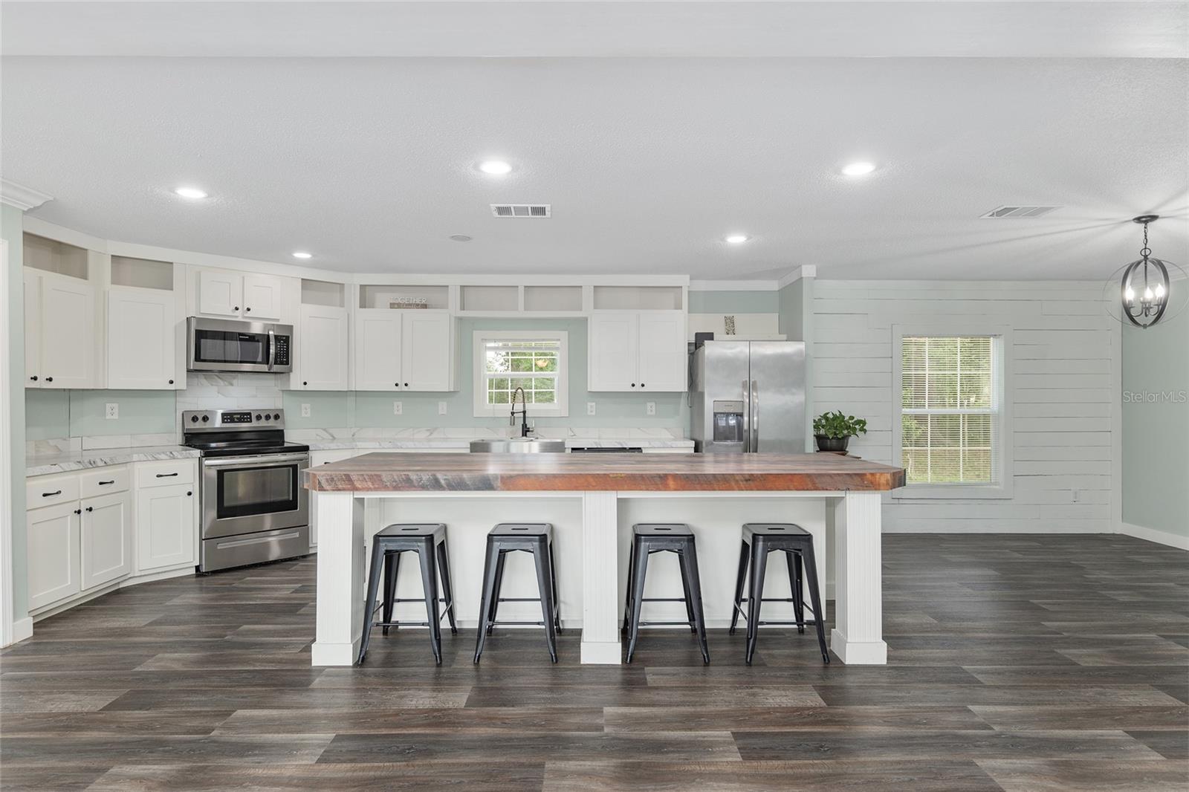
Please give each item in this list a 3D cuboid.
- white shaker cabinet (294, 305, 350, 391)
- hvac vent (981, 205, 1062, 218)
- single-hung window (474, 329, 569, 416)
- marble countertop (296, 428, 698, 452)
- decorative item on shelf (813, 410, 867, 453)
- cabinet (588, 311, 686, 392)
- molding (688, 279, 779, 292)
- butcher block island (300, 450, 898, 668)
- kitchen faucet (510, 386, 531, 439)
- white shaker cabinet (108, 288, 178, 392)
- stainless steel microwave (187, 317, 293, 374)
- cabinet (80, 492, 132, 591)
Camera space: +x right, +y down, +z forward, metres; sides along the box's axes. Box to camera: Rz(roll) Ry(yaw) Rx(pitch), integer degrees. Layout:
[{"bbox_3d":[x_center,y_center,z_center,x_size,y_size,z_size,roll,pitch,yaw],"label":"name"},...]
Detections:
[{"bbox_3d":[-2.561,-0.414,5.795,0.490,0.755,0.330,0,0,-45],"label":"white shaker cabinet"},{"bbox_3d":[2.590,-1.110,3.820,0.355,0.020,0.270,0,0,0],"label":"hvac vent"},{"bbox_3d":[-0.705,-0.211,6.116,0.930,0.840,0.100,0,0,0],"label":"single-hung window"},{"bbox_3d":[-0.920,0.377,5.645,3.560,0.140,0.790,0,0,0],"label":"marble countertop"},{"bbox_3d":[2.210,0.320,5.660,0.510,0.390,0.400,0,0,0],"label":"decorative item on shelf"},{"bbox_3d":[0.396,-0.414,5.963,0.915,0.755,0.330,0,0,0],"label":"cabinet"},{"bbox_3d":[1.330,-1.060,6.020,0.890,0.108,0.030,0,0,0],"label":"molding"},{"bbox_3d":[0.065,0.858,3.673,3.130,0.945,1.160,0,0,0],"label":"butcher block island"},{"bbox_3d":[-0.692,0.159,5.896,0.130,0.490,0.230,0,0,29],"label":"kitchen faucet"},{"bbox_3d":[-3.435,-0.420,4.750,0.445,0.755,0.310,0,0,-45],"label":"white shaker cabinet"},{"bbox_3d":[-2.980,-0.405,5.245,0.757,0.410,0.400,0,0,-45],"label":"stainless steel microwave"},{"bbox_3d":[-3.590,0.946,4.263,0.580,0.610,0.460,0,0,0],"label":"cabinet"}]

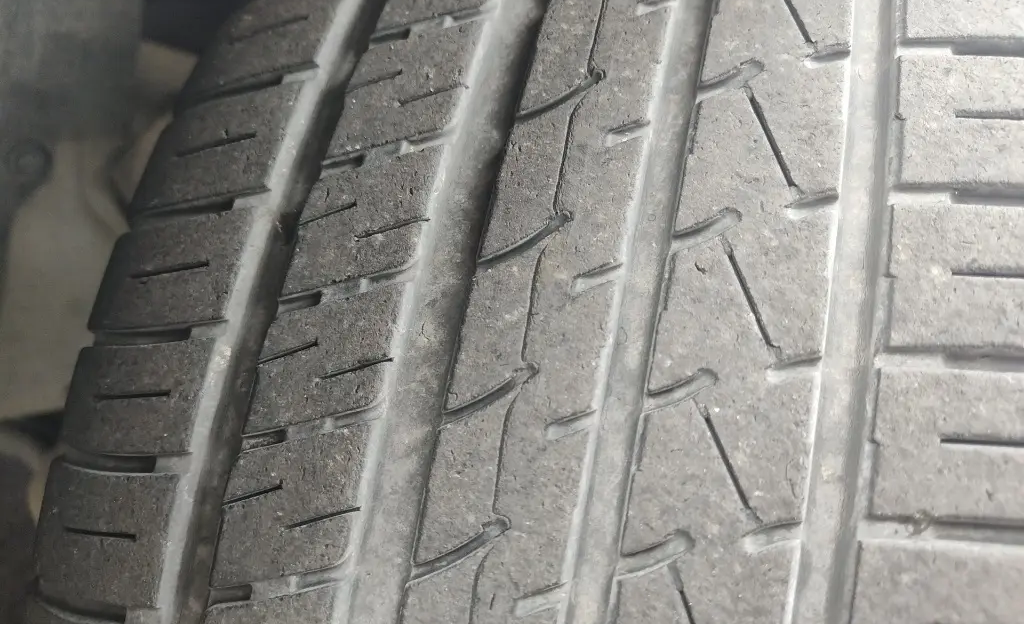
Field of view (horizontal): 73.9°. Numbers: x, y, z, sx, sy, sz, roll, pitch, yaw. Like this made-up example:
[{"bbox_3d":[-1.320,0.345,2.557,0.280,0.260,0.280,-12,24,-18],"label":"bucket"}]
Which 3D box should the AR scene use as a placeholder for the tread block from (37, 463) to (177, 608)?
[{"bbox_3d":[-0.083,0.045,0.141,0.042,0.032,0.008,9,-3,25],"label":"tread block"}]

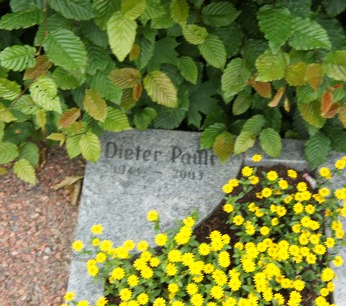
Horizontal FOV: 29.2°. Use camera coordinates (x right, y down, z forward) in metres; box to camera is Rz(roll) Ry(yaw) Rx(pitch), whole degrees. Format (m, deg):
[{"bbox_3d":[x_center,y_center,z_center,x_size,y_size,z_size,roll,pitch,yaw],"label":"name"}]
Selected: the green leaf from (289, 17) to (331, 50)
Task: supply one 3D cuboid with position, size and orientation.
[{"bbox_3d":[0.251,-0.216,1.210,0.084,0.058,0.020,26,8,7],"label":"green leaf"}]

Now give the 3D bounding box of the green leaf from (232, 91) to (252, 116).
[{"bbox_3d":[0.129,-0.093,1.250,0.033,0.009,0.056,27,92,5],"label":"green leaf"}]

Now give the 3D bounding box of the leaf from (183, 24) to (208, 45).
[{"bbox_3d":[0.039,-0.207,1.160,0.046,0.008,0.034,25,91,1],"label":"leaf"}]

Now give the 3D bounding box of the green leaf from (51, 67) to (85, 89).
[{"bbox_3d":[-0.189,-0.141,1.200,0.065,0.011,0.046,21,85,-6],"label":"green leaf"}]

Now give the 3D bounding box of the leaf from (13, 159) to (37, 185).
[{"bbox_3d":[-0.308,0.039,1.390,0.039,0.068,0.018,-38,15,-4],"label":"leaf"}]

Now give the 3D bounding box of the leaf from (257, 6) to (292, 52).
[{"bbox_3d":[0.186,-0.224,1.210,0.063,0.091,0.020,-4,4,8],"label":"leaf"}]

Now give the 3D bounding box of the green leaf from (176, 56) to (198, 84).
[{"bbox_3d":[0.027,-0.154,1.240,0.033,0.015,0.058,-30,84,-3],"label":"green leaf"}]

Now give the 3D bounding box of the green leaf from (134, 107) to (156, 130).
[{"bbox_3d":[-0.054,-0.066,1.270,0.034,0.015,0.053,41,84,4],"label":"green leaf"}]

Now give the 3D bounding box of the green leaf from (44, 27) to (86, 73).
[{"bbox_3d":[-0.196,-0.187,1.216,0.108,0.018,0.062,44,90,-13],"label":"green leaf"}]

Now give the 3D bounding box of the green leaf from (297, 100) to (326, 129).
[{"bbox_3d":[0.273,-0.076,1.312,0.041,0.073,0.018,-42,14,4],"label":"green leaf"}]

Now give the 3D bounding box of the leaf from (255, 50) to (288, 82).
[{"bbox_3d":[0.173,-0.152,1.170,0.051,0.015,0.060,30,86,7],"label":"leaf"}]

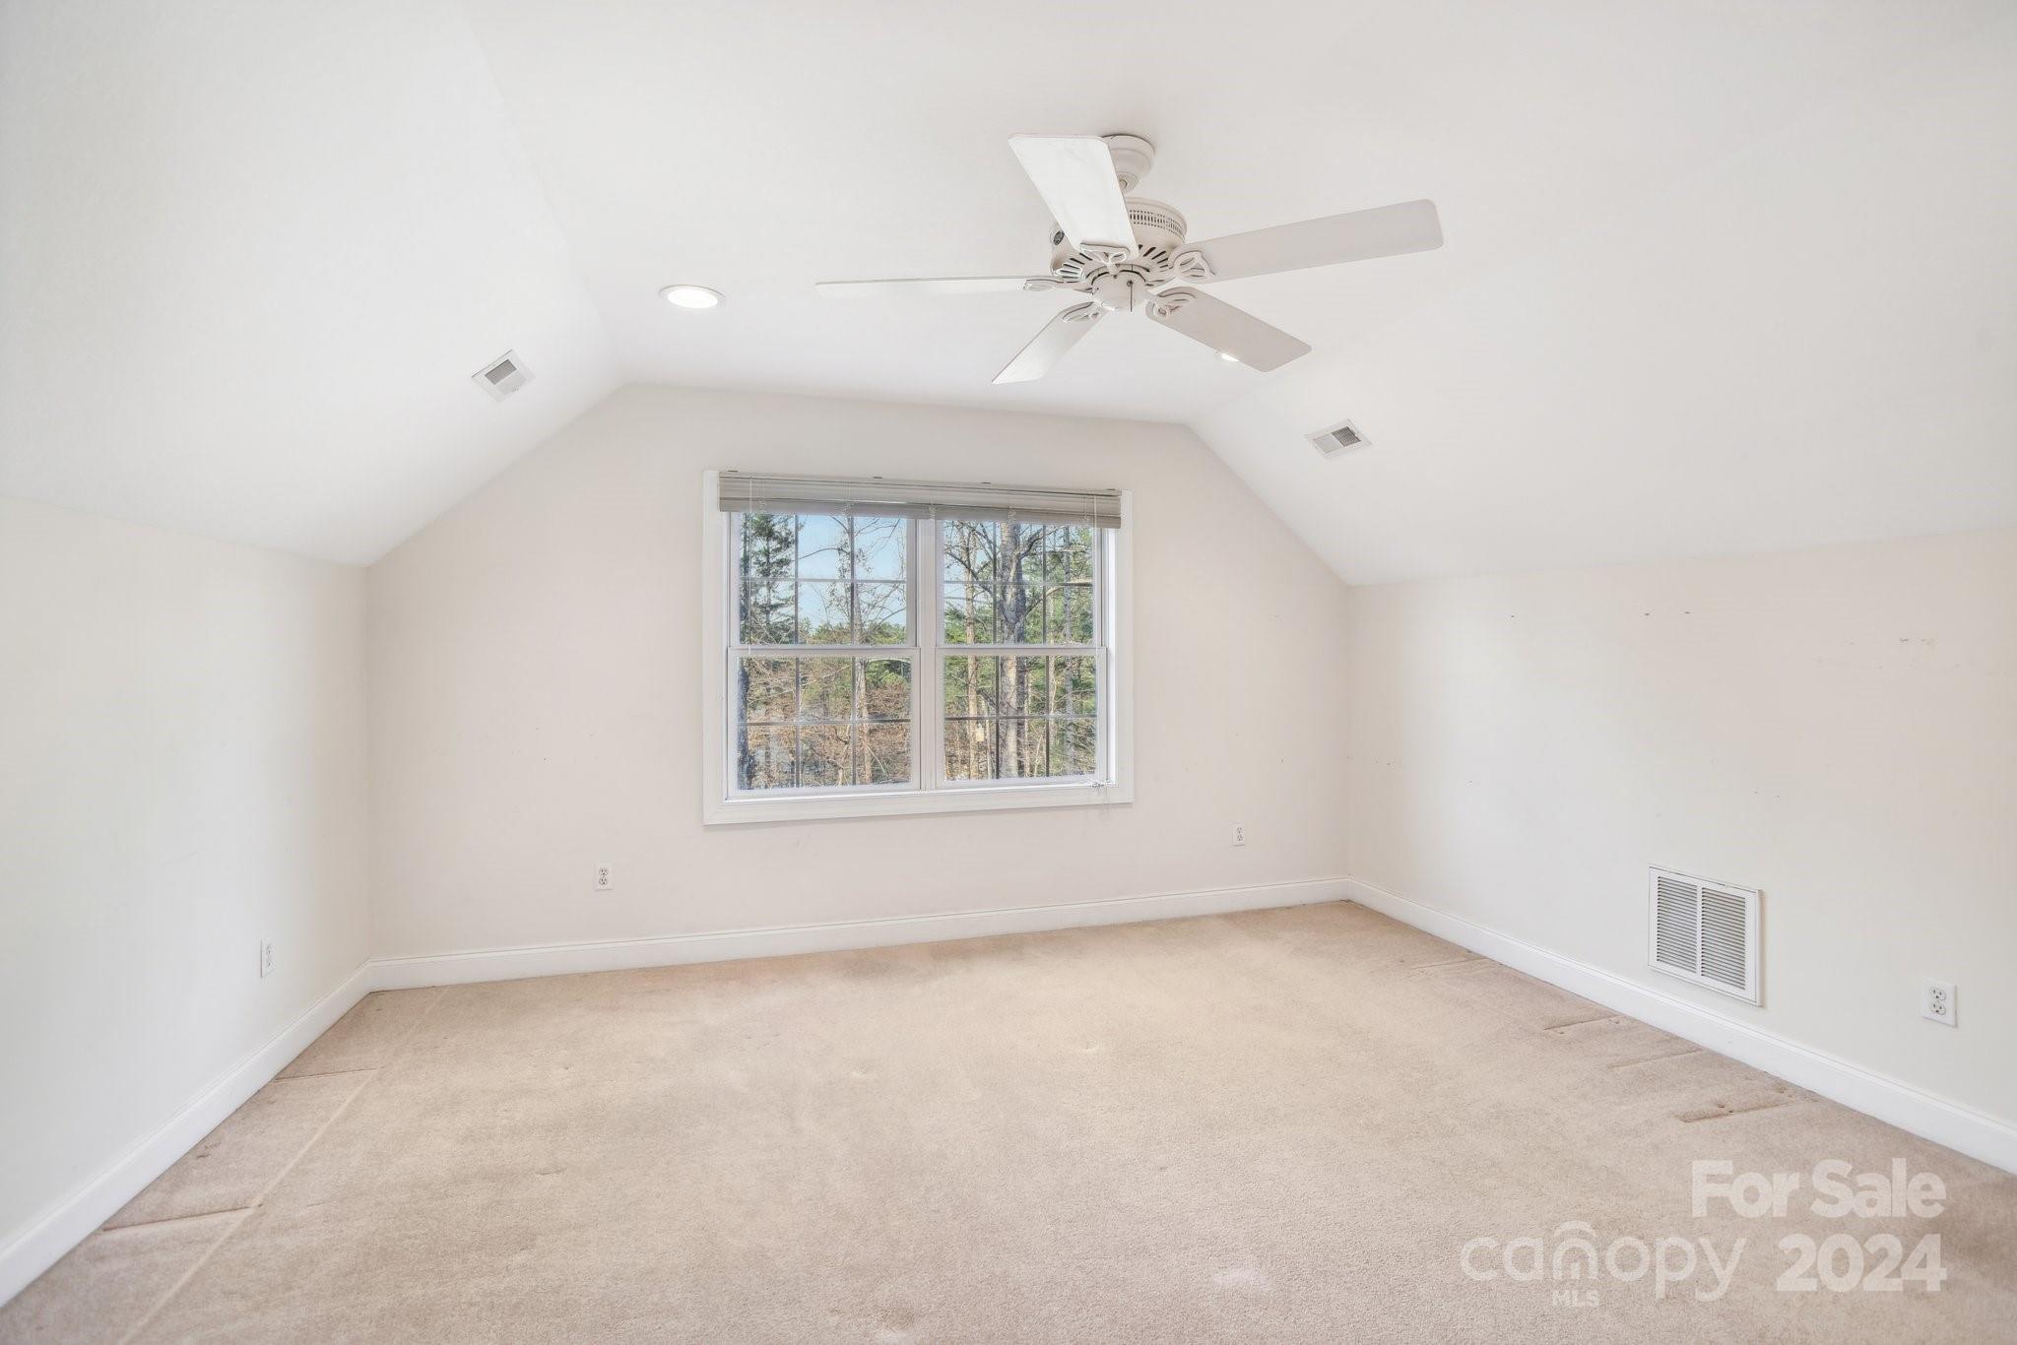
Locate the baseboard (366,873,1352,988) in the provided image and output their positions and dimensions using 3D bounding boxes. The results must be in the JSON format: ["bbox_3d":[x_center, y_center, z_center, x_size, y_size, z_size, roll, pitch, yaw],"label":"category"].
[{"bbox_3d":[-0.316,1.189,3.932,4.577,0.117,0.020,0,1,-16],"label":"baseboard"}]

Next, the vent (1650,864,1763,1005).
[{"bbox_3d":[2.359,0.883,2.863,0.024,0.368,0.362,0,1,-16],"label":"vent"}]

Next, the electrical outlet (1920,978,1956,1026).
[{"bbox_3d":[2.531,0.895,2.285,0.010,0.115,0.071,0,1,-16],"label":"electrical outlet"}]

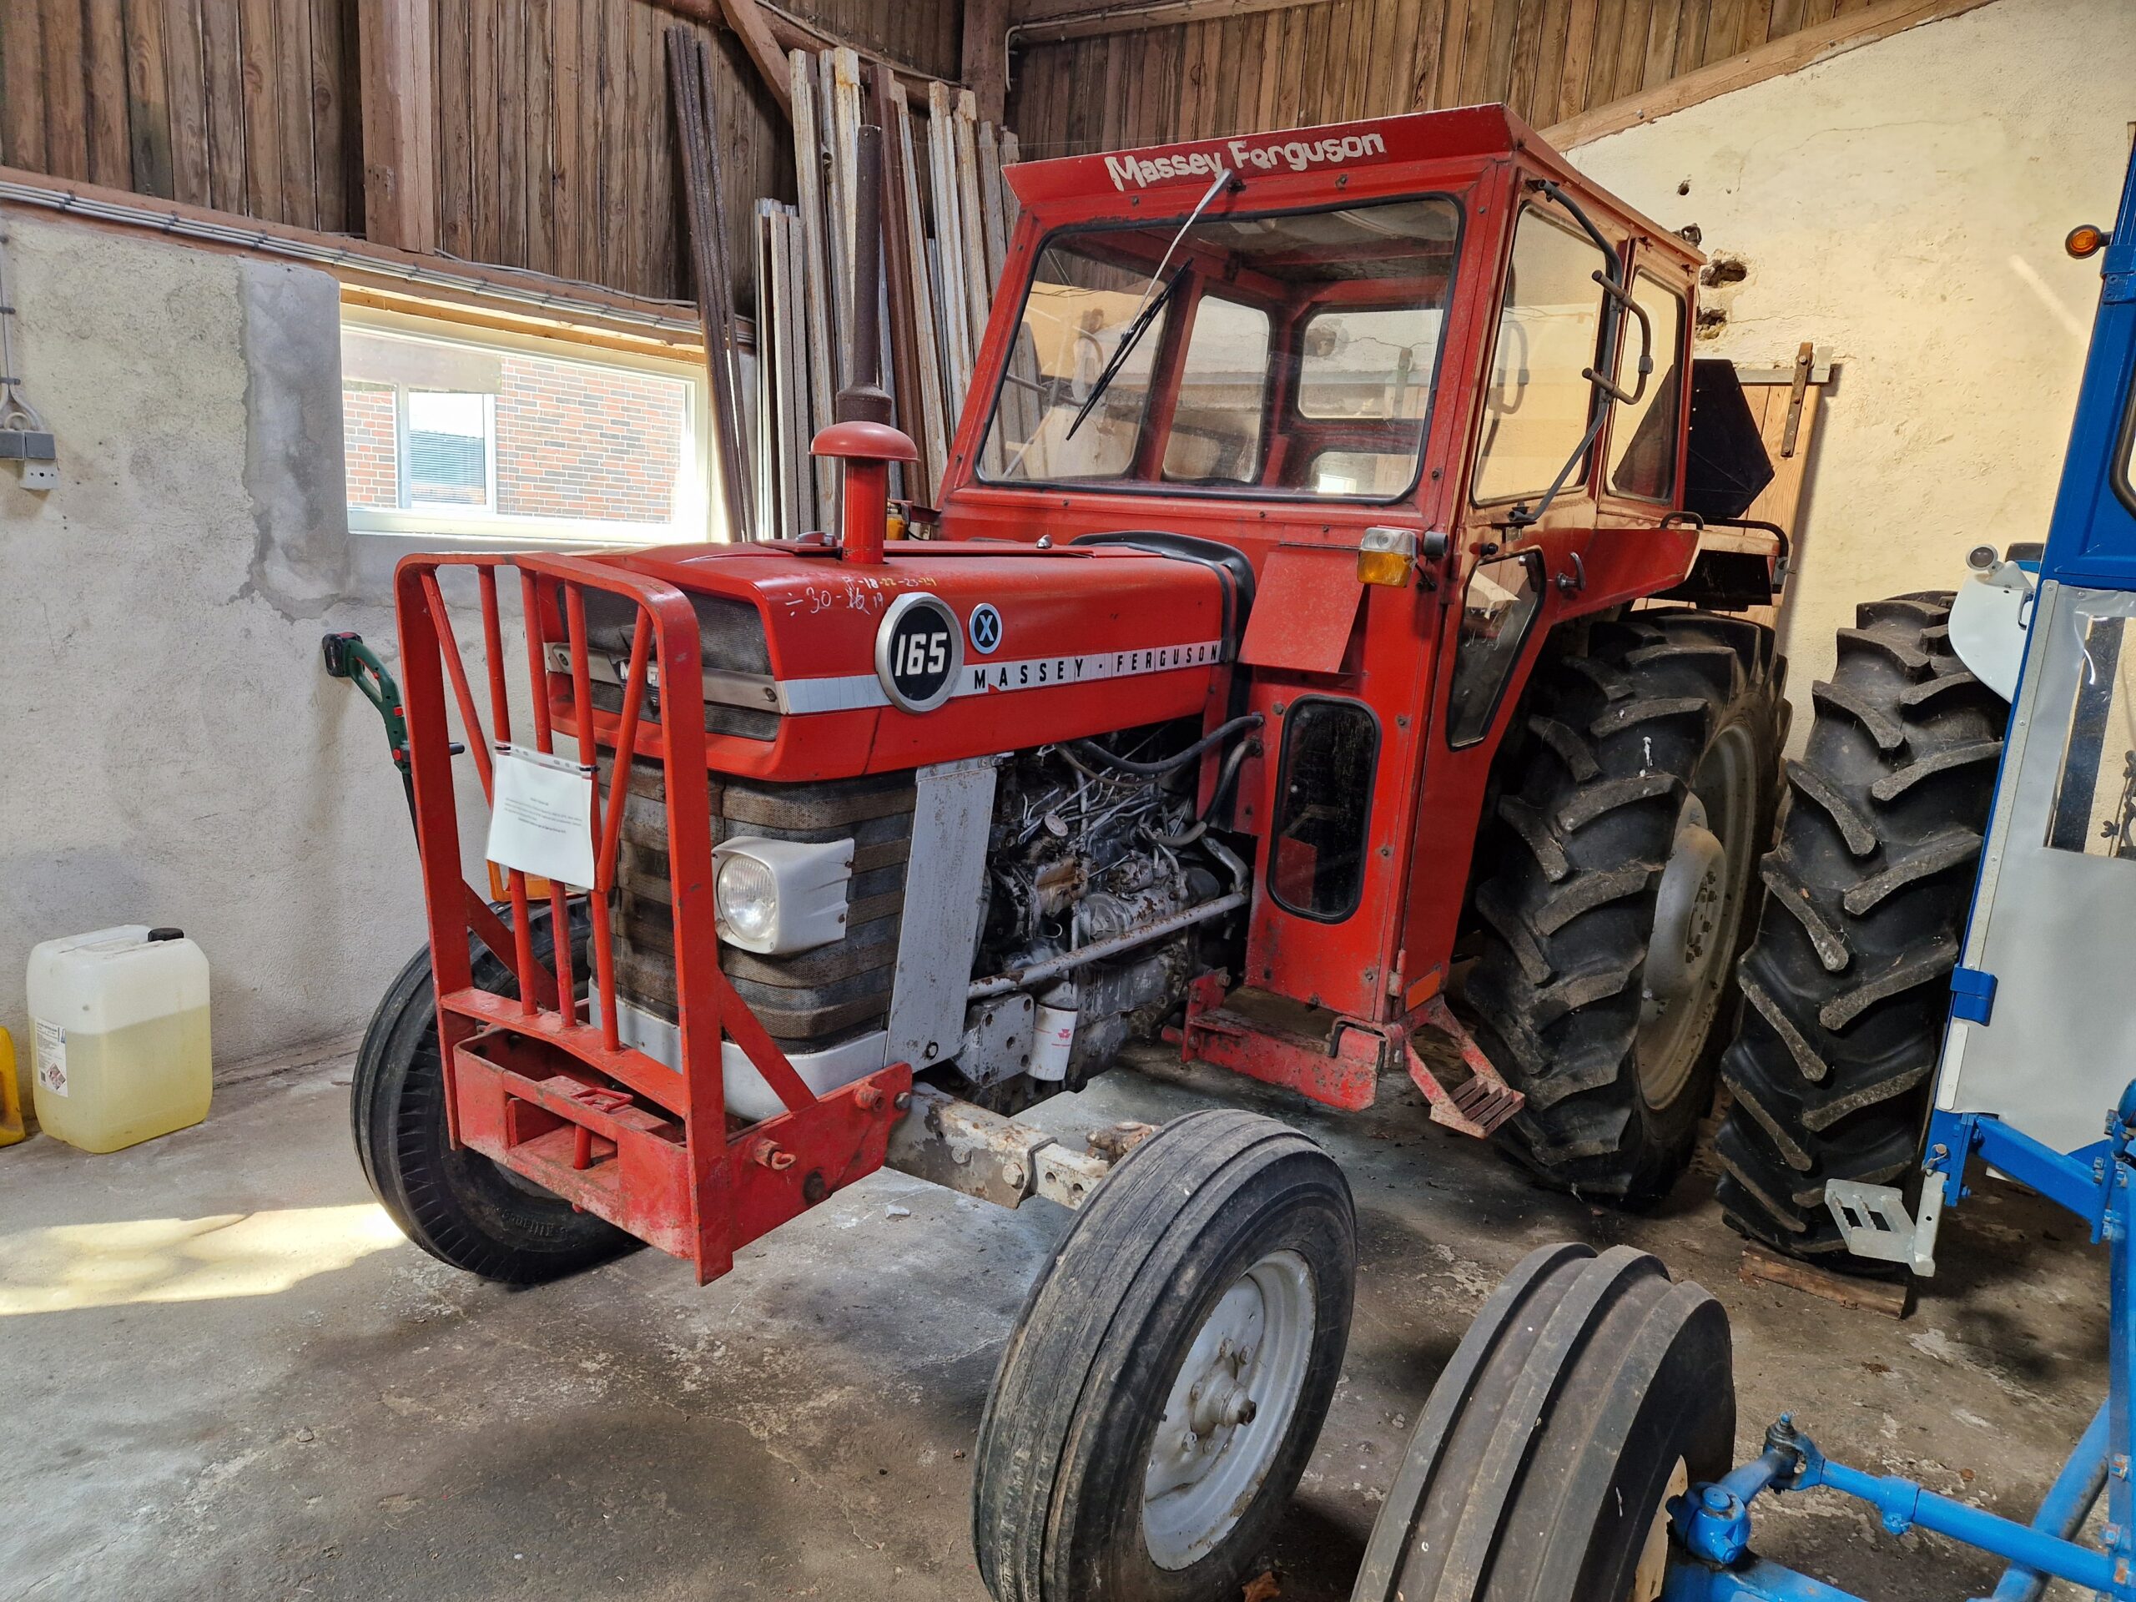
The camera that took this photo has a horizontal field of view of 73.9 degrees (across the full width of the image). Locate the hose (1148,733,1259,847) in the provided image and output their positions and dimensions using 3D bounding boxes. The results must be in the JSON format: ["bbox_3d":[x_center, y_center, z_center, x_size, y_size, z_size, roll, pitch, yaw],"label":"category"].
[{"bbox_3d":[0.253,-0.016,2.715,0.090,0.200,0.280,12,14,38],"label":"hose"}]

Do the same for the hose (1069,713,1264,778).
[{"bbox_3d":[0.184,-0.092,2.606,0.090,0.115,0.510,12,14,38],"label":"hose"}]

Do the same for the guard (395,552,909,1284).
[{"bbox_3d":[-0.585,0.100,2.081,0.600,0.935,0.420,12,18,35],"label":"guard"}]

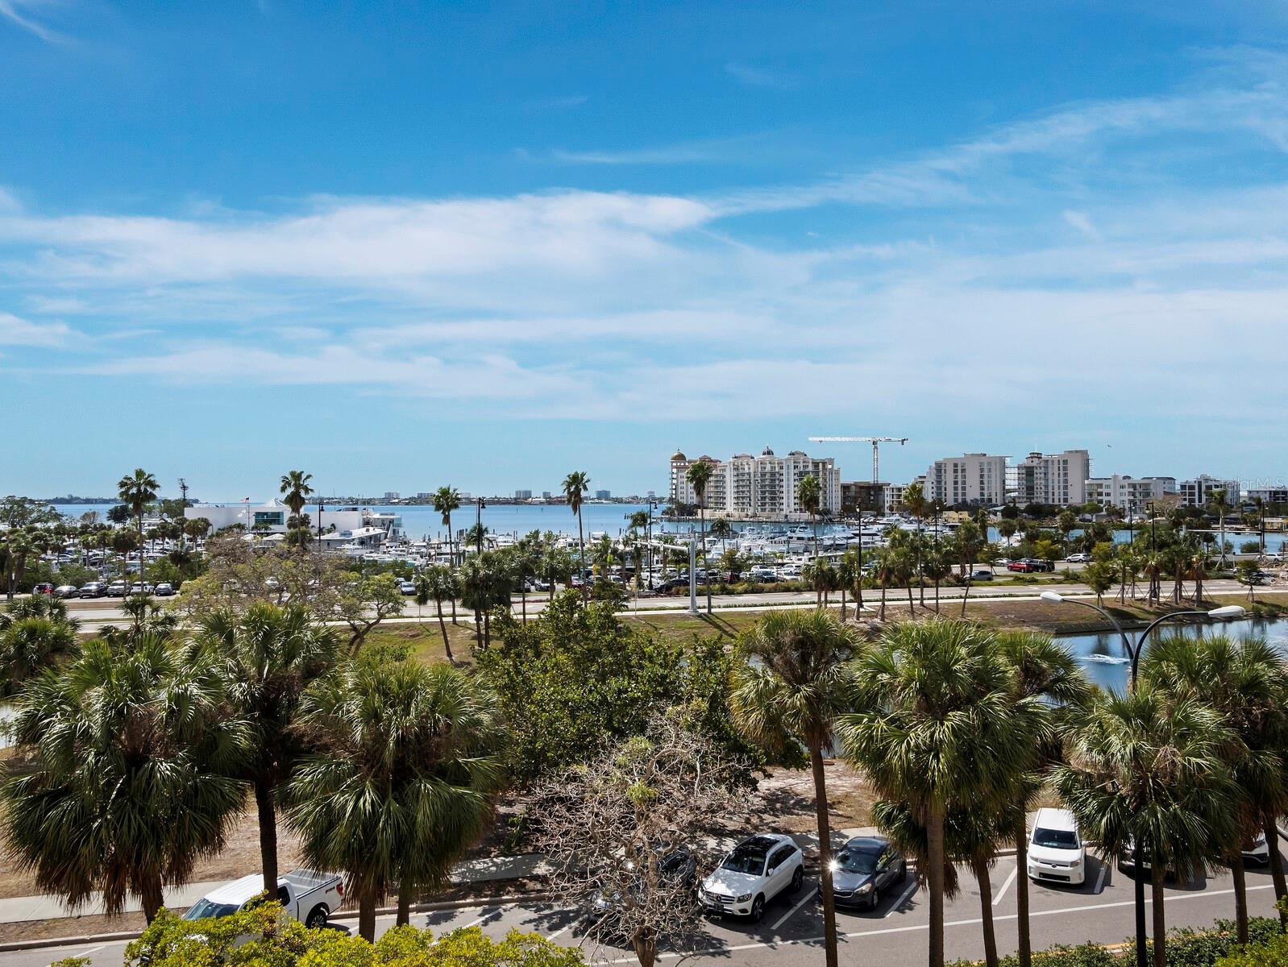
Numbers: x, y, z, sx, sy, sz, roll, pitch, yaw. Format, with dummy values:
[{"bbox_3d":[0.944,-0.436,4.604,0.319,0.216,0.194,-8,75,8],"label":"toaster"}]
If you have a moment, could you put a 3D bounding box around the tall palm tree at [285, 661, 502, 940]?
[{"bbox_3d":[-5.602,8.687,21.721,4.800,9.400,4.800,0,-1,-14],"label":"tall palm tree"}]

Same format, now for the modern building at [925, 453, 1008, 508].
[{"bbox_3d":[196.630,1.673,590.045,46.000,39.210,26.000,-1,-1,30],"label":"modern building"}]

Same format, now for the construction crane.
[{"bbox_3d":[115.441,-2.433,520.000,52.500,45.500,3.500,0,-1,3],"label":"construction crane"}]

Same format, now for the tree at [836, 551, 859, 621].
[{"bbox_3d":[22.265,11.240,106.000,2.600,7.715,2.600,0,-1,0],"label":"tree"}]

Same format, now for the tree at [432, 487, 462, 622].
[{"bbox_3d":[-21.485,7.777,105.387,3.200,14.900,3.200,0,-1,-11],"label":"tree"}]

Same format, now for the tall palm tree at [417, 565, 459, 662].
[{"bbox_3d":[-16.877,10.650,79.439,3.490,7.910,3.490,0,-1,-12],"label":"tall palm tree"}]

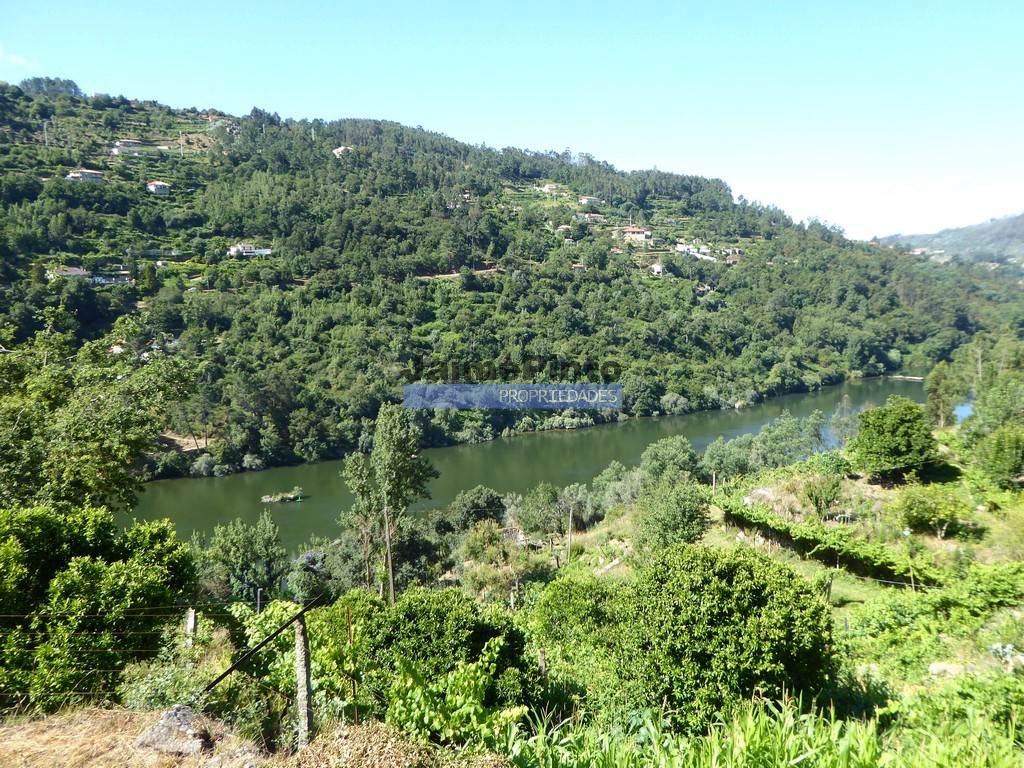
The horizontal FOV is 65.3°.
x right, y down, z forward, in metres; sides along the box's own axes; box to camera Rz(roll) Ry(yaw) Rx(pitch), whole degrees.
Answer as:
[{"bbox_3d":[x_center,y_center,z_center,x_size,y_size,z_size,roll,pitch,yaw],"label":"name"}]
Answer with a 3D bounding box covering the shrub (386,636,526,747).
[{"bbox_3d":[-0.737,4.081,10.600,1.800,1.400,1.200,-1,9,0],"label":"shrub"}]

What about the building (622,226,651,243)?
[{"bbox_3d":[67.028,-80.218,430.000,12.500,8.200,10.000,3,10,25],"label":"building"}]

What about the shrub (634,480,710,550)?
[{"bbox_3d":[11.655,9.549,58.000,5.300,4.800,5.000,1,9,11],"label":"shrub"}]

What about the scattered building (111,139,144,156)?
[{"bbox_3d":[-204.598,-125.845,425.000,13.000,7.600,8.500,-9,12,-41],"label":"scattered building"}]

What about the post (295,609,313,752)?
[{"bbox_3d":[-2.578,3.688,9.900,0.150,1.680,0.150,-3,9,-12],"label":"post"}]

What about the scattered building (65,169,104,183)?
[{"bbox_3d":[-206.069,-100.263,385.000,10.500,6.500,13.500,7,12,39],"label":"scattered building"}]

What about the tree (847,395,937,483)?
[{"bbox_3d":[34.301,4.913,72.000,7.800,7.400,7.500,3,10,25],"label":"tree"}]

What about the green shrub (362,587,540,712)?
[{"bbox_3d":[-1.174,5.191,15.500,3.300,2.500,2.900,-1,9,-5],"label":"green shrub"}]

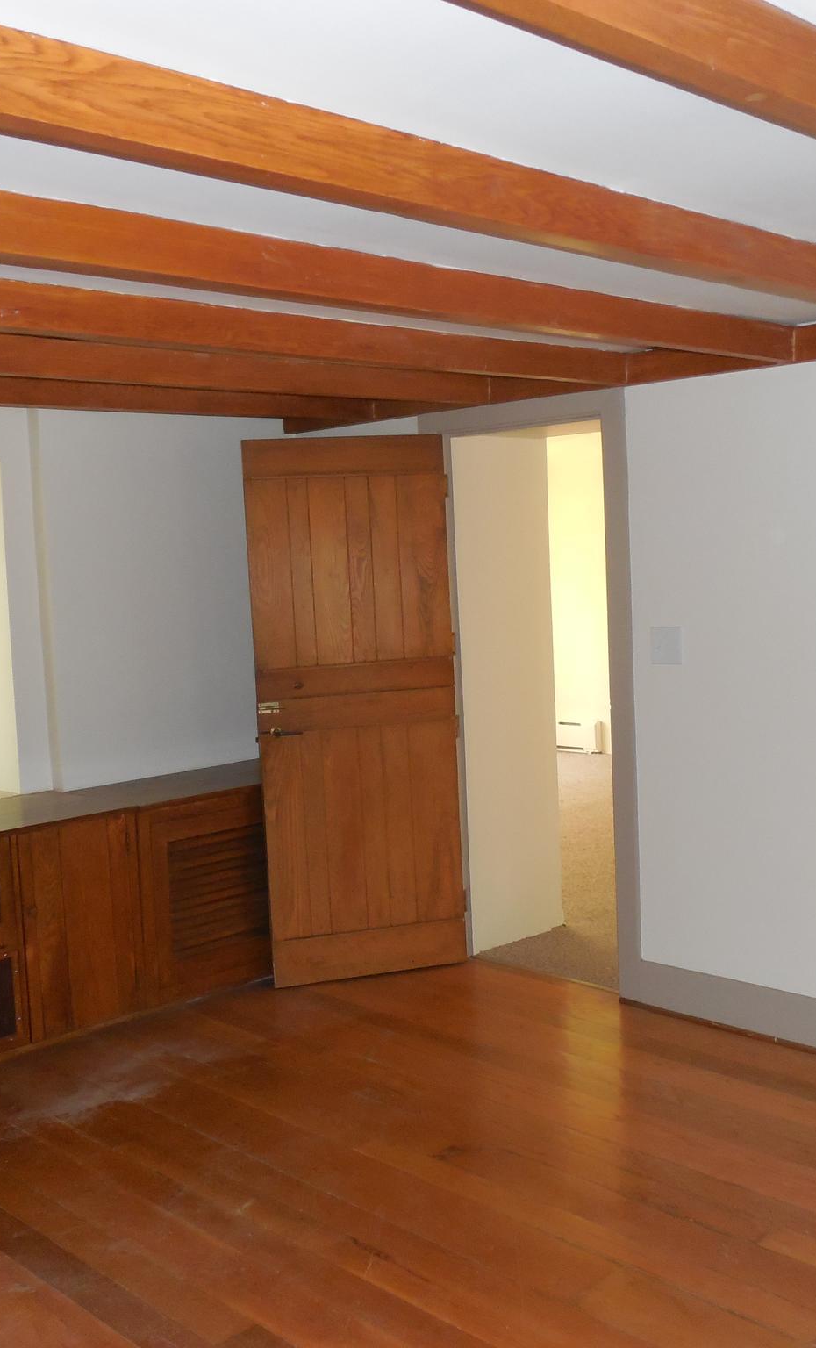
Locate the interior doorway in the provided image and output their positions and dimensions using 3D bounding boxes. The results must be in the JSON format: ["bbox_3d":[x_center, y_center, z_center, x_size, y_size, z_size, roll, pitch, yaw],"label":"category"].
[{"bbox_3d":[0.485,0.123,4.651,0.704,1.973,0.160,3,7,45],"label":"interior doorway"}]

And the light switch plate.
[{"bbox_3d":[0.833,-0.091,4.173,0.116,0.118,0.012,3,7,45],"label":"light switch plate"}]

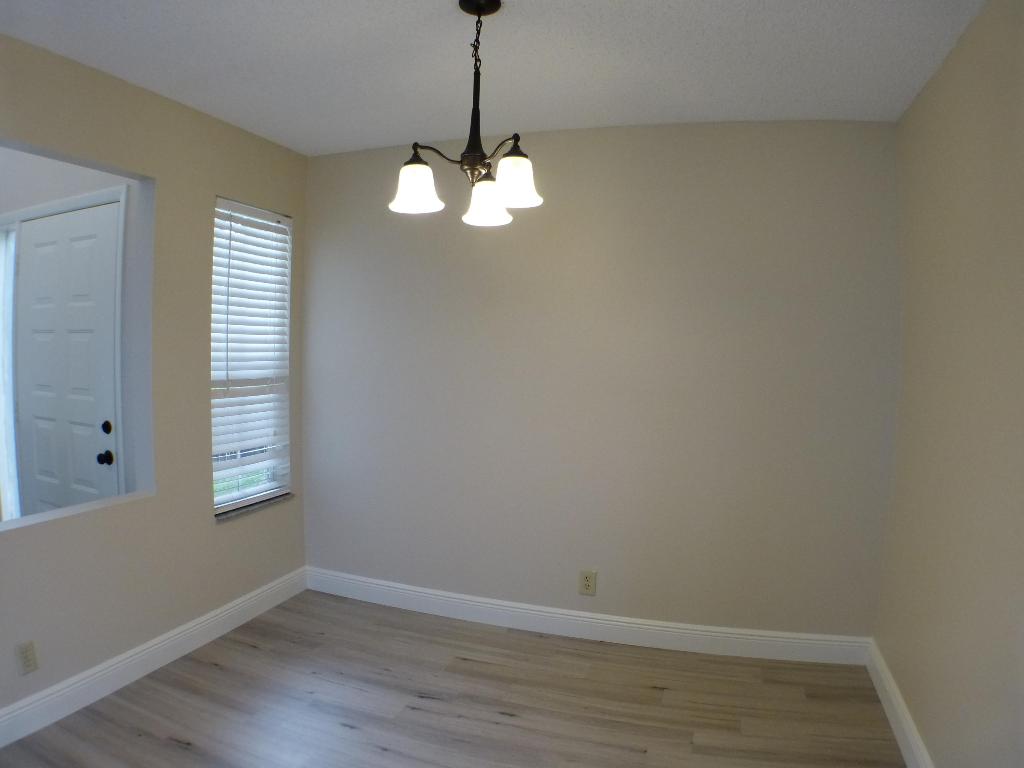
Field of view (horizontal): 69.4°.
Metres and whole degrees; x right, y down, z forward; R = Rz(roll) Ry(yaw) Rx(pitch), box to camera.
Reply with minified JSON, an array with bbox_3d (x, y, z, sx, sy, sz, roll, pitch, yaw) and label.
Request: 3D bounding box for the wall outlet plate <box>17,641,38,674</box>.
[{"bbox_3d":[-1.638,0.925,2.500,0.012,0.112,0.070,2,3,18],"label":"wall outlet plate"}]

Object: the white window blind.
[{"bbox_3d":[-1.265,-0.140,3.600,0.070,1.440,0.560,2,3,18],"label":"white window blind"}]

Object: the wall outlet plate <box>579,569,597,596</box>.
[{"bbox_3d":[0.357,0.942,3.500,0.074,0.118,0.012,2,3,18],"label":"wall outlet plate"}]

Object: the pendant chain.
[{"bbox_3d":[-0.099,-0.960,2.085,0.030,0.158,0.028,2,3,18],"label":"pendant chain"}]

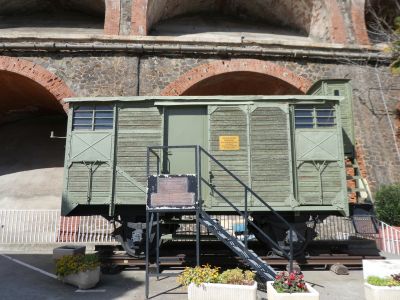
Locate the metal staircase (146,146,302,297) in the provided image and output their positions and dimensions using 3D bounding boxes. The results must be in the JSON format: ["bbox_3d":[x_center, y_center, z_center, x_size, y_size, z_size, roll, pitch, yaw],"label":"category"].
[{"bbox_3d":[0.417,1.181,4.867,2.560,2.380,0.900,-1,-8,1],"label":"metal staircase"}]

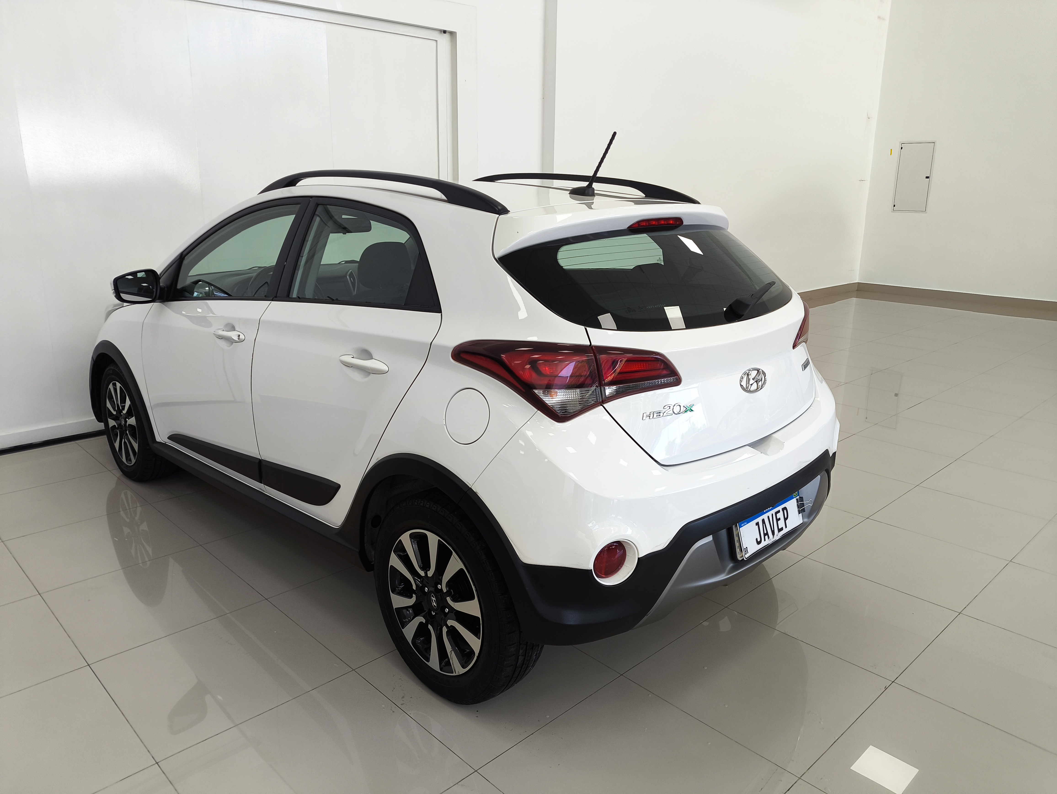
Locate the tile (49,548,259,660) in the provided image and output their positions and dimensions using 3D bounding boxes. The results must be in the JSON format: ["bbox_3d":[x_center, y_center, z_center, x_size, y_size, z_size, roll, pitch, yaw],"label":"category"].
[{"bbox_3d":[-1.397,0.748,2.843,0.600,0.010,0.600,-13,20,-42],"label":"tile"}]

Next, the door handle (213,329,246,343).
[{"bbox_3d":[-1.101,-0.225,2.809,0.220,0.047,0.050,14,20,42],"label":"door handle"}]

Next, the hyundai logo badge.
[{"bbox_3d":[0.678,-0.049,2.299,0.148,0.074,0.015,-14,3,-44],"label":"hyundai logo badge"}]

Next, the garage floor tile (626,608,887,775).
[{"bbox_3d":[0.718,0.888,2.399,0.600,0.010,0.600,-13,20,-42],"label":"garage floor tile"}]

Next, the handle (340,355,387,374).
[{"bbox_3d":[-0.482,-0.096,2.246,0.245,0.045,0.045,14,20,42],"label":"handle"}]

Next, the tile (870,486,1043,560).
[{"bbox_3d":[2.033,0.581,3.608,0.600,0.010,0.600,-13,20,-42],"label":"tile"}]

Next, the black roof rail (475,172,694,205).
[{"bbox_3d":[0.148,-0.912,3.354,1.430,0.130,0.070,14,20,42],"label":"black roof rail"}]

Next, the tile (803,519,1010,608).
[{"bbox_3d":[1.591,0.684,3.200,0.600,0.010,0.600,-13,20,-42],"label":"tile"}]

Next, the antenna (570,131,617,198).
[{"bbox_3d":[0.211,-0.779,2.578,0.200,0.205,0.055,14,20,42],"label":"antenna"}]

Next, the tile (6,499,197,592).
[{"bbox_3d":[-1.826,0.631,3.268,0.600,0.010,0.600,-13,20,-42],"label":"tile"}]

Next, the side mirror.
[{"bbox_3d":[-1.647,-0.465,3.201,0.140,0.145,0.200,14,20,42],"label":"side mirror"}]

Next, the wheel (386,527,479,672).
[{"bbox_3d":[-0.229,0.586,2.283,0.437,0.437,0.160,14,20,42],"label":"wheel"}]

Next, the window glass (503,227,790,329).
[{"bbox_3d":[0.491,-0.370,2.404,1.280,0.080,0.430,-14,59,-44],"label":"window glass"}]

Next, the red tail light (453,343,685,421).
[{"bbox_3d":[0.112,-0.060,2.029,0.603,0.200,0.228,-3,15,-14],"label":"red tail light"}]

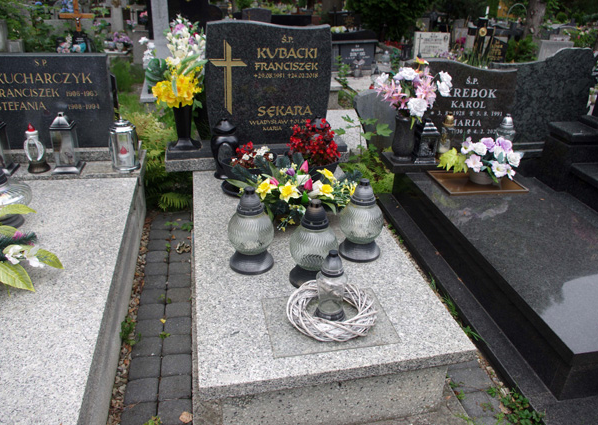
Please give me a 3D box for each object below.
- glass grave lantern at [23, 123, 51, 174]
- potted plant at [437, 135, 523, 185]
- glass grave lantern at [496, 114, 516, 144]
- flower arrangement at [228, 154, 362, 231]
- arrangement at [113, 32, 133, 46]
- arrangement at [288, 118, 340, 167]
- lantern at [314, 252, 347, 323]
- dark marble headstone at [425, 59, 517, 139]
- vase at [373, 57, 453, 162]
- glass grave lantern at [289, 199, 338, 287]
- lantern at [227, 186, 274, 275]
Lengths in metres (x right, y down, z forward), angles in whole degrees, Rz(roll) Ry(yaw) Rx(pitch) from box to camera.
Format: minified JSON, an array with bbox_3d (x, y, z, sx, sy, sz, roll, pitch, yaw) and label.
[{"bbox_3d":[-1.425,-0.352,2.590,0.118,0.263,0.118,-3,22,-11],"label":"glass grave lantern"},{"bbox_3d":[1.045,-0.312,2.738,0.490,0.285,0.330,-4,30,-11],"label":"potted plant"},{"bbox_3d":[1.404,-0.533,3.225,0.133,0.244,0.133,-3,22,-11],"label":"glass grave lantern"},{"bbox_3d":[-0.027,-0.108,2.248,0.590,0.270,0.390,-4,30,-11],"label":"flower arrangement"},{"bbox_3d":[-2.526,-2.476,6.900,0.280,0.240,0.270,-3,22,-11],"label":"arrangement"},{"bbox_3d":[0.087,-0.370,2.606,0.290,0.280,0.270,-4,30,-11],"label":"arrangement"},{"bbox_3d":[0.107,0.242,1.635,0.112,0.260,0.112,2,29,-1],"label":"lantern"},{"bbox_3d":[0.951,-0.673,2.970,0.730,0.530,0.080,-4,30,-11],"label":"dark marble headstone"},{"bbox_3d":[0.643,-0.572,2.747,0.440,0.590,0.330,-4,30,-11],"label":"vase"},{"bbox_3d":[0.059,0.109,1.884,0.188,0.330,0.188,1,21,0],"label":"glass grave lantern"},{"bbox_3d":[-0.192,0.061,1.956,0.188,0.337,0.188,-3,22,-11],"label":"lantern"}]

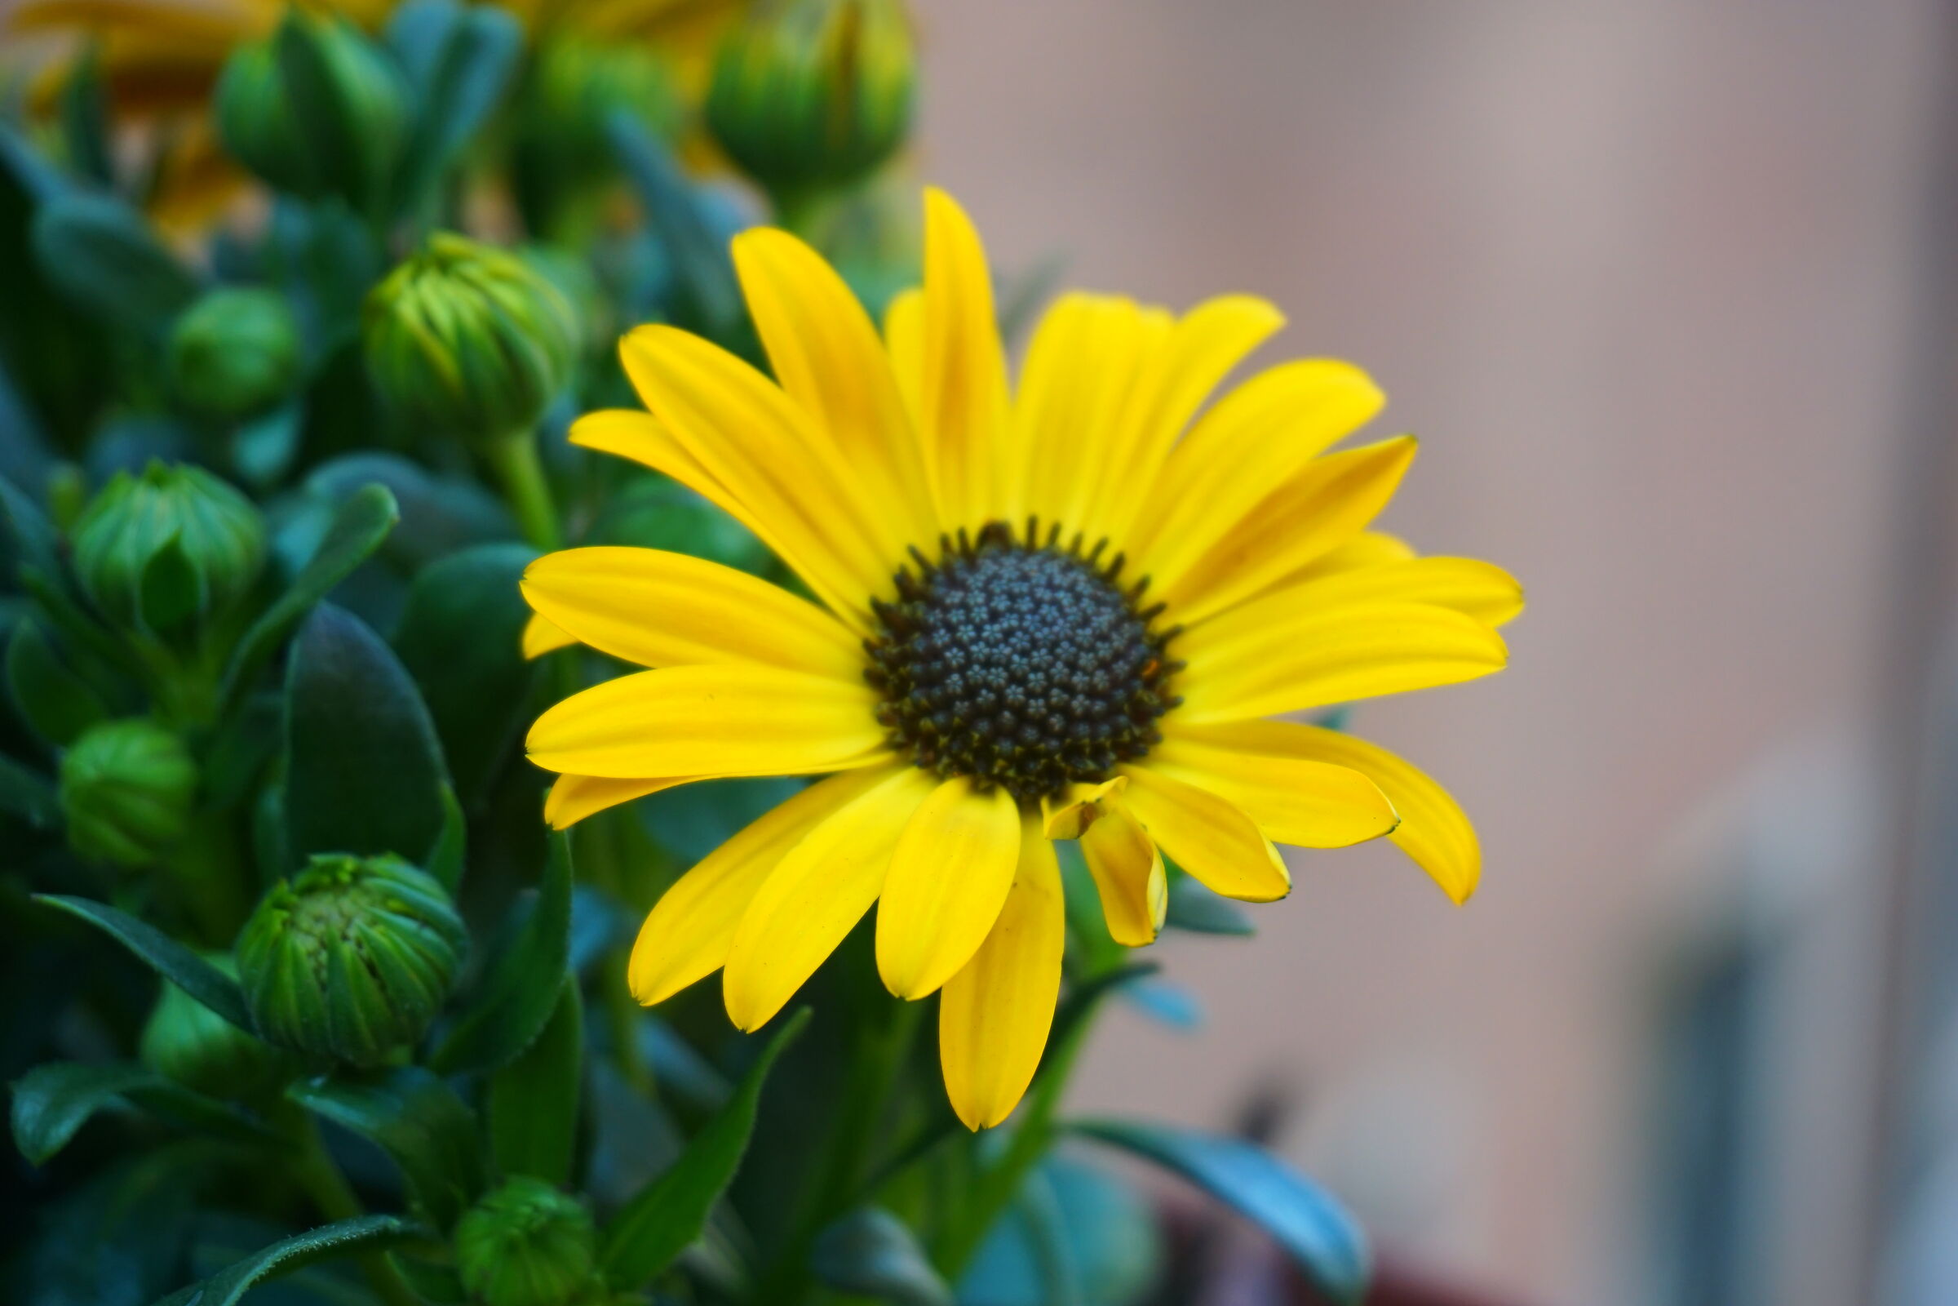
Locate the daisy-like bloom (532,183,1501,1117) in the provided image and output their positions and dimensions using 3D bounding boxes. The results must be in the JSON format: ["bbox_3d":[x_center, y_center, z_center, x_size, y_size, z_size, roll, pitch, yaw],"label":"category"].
[{"bbox_3d":[0.003,0.000,0.272,0.068,0.067,0.023,0,-22,0],"label":"daisy-like bloom"}]

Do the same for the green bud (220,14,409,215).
[{"bbox_3d":[-0.055,-0.045,0.328,0.015,0.016,0.015,0,14,0],"label":"green bud"}]

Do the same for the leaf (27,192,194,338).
[{"bbox_3d":[-0.073,-0.033,0.335,0.019,0.005,0.011,41,39,5],"label":"leaf"}]

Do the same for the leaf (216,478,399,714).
[{"bbox_3d":[-0.050,-0.004,0.294,0.005,0.021,0.005,43,7,35],"label":"leaf"}]

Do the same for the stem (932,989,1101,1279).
[{"bbox_3d":[0.003,0.037,0.305,0.004,0.028,0.004,25,3,2],"label":"stem"}]

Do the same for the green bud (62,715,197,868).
[{"bbox_3d":[-0.065,0.011,0.302,0.011,0.011,0.011,-39,40,0],"label":"green bud"}]

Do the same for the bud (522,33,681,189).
[{"bbox_3d":[-0.034,-0.049,0.360,0.014,0.014,0.014,0,14,0],"label":"bud"}]

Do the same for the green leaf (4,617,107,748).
[{"bbox_3d":[-0.070,0.003,0.302,0.006,0.012,0.004,-37,12,-17],"label":"green leaf"}]

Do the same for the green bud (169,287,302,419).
[{"bbox_3d":[-0.059,-0.024,0.314,0.010,0.010,0.010,-3,24,0],"label":"green bud"}]

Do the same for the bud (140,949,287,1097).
[{"bbox_3d":[-0.058,0.028,0.299,0.011,0.011,0.011,-6,18,0],"label":"bud"}]

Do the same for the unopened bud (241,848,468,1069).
[{"bbox_3d":[-0.046,0.022,0.288,0.016,0.015,0.016,-18,34,0],"label":"unopened bud"}]

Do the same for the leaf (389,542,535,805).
[{"bbox_3d":[-0.039,0.002,0.300,0.012,0.021,0.006,3,-12,1],"label":"leaf"}]

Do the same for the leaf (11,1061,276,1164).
[{"bbox_3d":[-0.060,0.033,0.287,0.020,0.007,0.011,-7,19,-21],"label":"leaf"}]

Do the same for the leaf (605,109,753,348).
[{"bbox_3d":[-0.025,-0.035,0.330,0.009,0.023,0.005,-28,0,36],"label":"leaf"}]

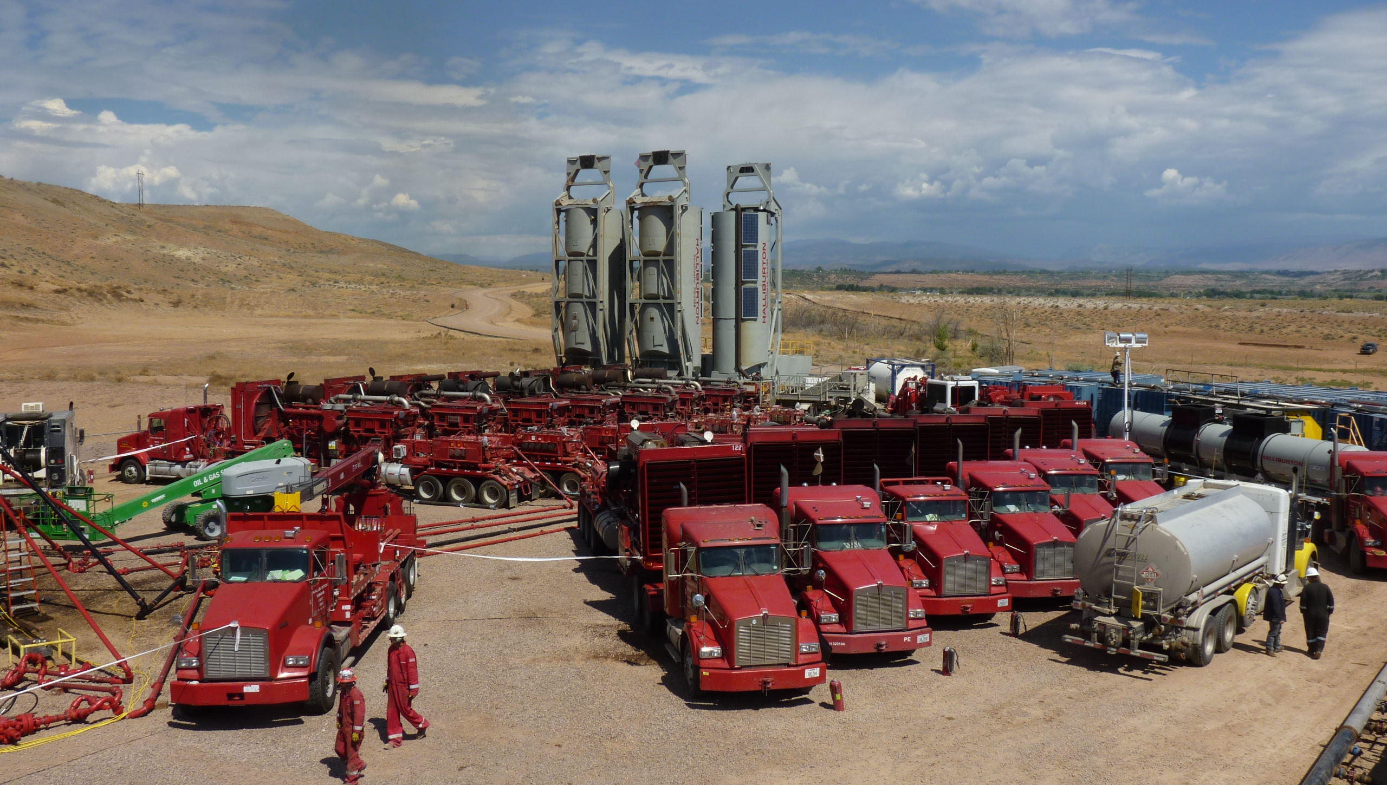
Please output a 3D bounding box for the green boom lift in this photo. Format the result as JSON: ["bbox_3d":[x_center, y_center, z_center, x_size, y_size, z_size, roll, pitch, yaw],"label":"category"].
[{"bbox_3d":[-16.411,3.128,40.414,8.200,2.750,2.500,-4,6,-41],"label":"green boom lift"}]

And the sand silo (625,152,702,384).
[{"bbox_3d":[-1.608,-5.384,69.795,3.100,15.000,3.600,2,5,27],"label":"sand silo"}]

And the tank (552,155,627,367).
[{"bbox_3d":[-5.801,-5.571,72.289,3.100,15.000,3.600,2,5,27],"label":"tank"}]

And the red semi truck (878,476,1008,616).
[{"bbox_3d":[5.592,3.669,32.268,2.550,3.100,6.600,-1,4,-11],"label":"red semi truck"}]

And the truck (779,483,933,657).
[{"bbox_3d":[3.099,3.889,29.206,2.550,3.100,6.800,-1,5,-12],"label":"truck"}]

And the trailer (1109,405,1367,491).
[{"bbox_3d":[18.751,1.933,45.184,1.650,1.700,11.400,-1,5,-18],"label":"trailer"}]

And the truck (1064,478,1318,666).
[{"bbox_3d":[11.354,3.753,28.745,2.450,3.300,8.700,4,6,44],"label":"truck"}]

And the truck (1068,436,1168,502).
[{"bbox_3d":[12.875,3.009,40.723,2.500,3.150,7.200,-1,5,-11],"label":"truck"}]

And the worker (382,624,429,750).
[{"bbox_3d":[-4.817,4.919,21.189,0.750,1.900,0.580,-3,6,-37],"label":"worker"}]

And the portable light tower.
[{"bbox_3d":[15.255,1.062,45.208,1.700,6.430,1.900,0,4,0],"label":"portable light tower"}]

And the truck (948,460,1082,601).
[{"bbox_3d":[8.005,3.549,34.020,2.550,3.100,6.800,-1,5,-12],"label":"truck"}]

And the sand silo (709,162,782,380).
[{"bbox_3d":[3.017,-5.867,73.766,3.500,14.710,4.000,1,5,14],"label":"sand silo"}]

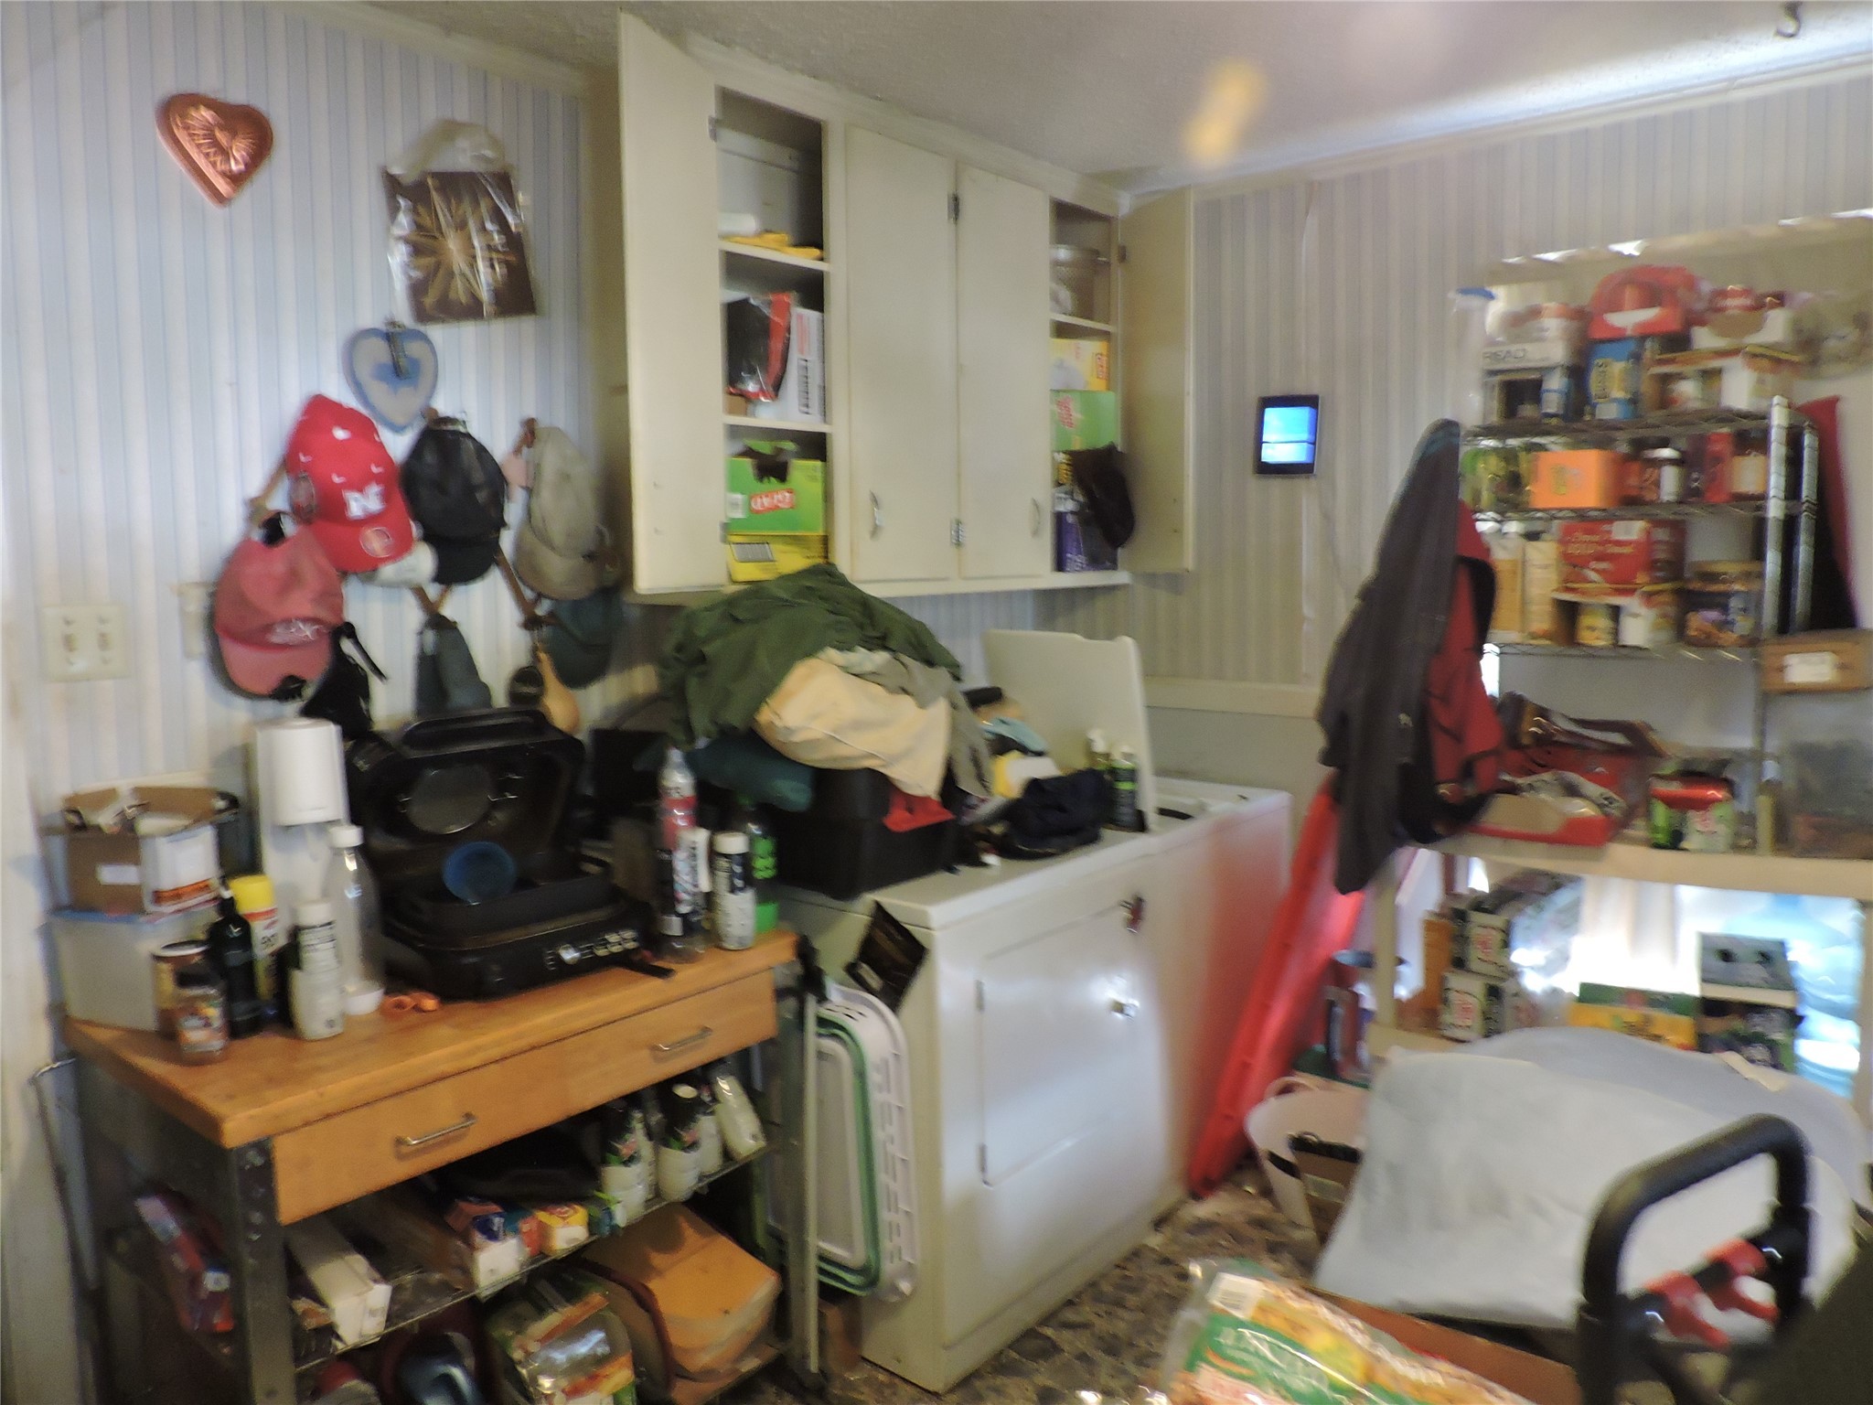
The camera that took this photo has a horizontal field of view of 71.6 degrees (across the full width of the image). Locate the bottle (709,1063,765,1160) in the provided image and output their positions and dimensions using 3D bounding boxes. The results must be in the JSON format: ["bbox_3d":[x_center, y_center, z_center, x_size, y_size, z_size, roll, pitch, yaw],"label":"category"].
[{"bbox_3d":[-0.362,0.696,2.271,0.066,0.185,0.066,-16,7,43],"label":"bottle"}]

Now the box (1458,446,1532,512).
[{"bbox_3d":[1.210,-0.469,2.767,0.150,0.136,0.140,4,7,39],"label":"box"}]

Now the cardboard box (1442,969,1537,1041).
[{"bbox_3d":[1.234,0.626,2.860,0.132,0.130,0.340,4,7,39],"label":"cardboard box"}]

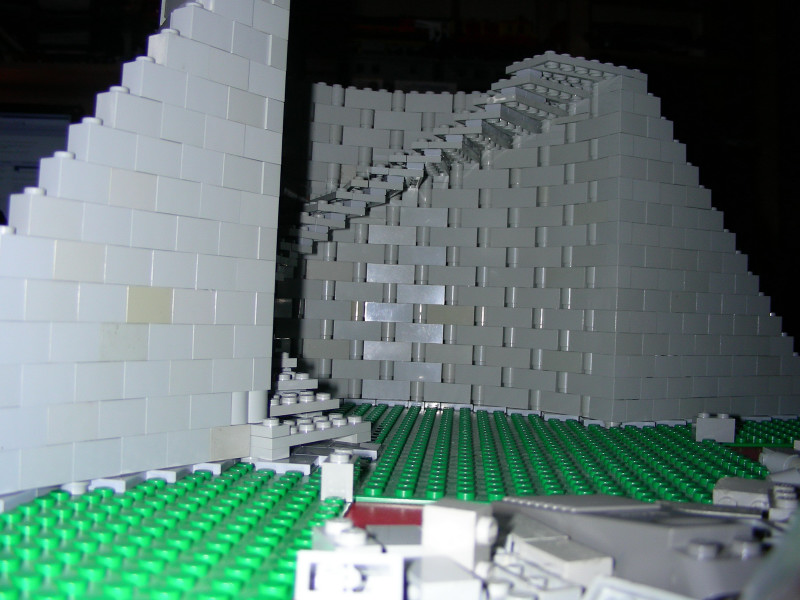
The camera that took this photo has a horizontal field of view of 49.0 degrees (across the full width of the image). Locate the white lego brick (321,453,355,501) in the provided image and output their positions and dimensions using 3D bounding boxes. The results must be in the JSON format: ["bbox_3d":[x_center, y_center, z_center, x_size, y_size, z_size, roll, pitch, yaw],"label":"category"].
[{"bbox_3d":[-0.015,0.044,0.225,0.008,0.011,0.016,2,-1,4],"label":"white lego brick"}]

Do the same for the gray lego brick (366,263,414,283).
[{"bbox_3d":[-0.004,-0.013,0.442,0.024,0.010,0.008,2,-1,2],"label":"gray lego brick"}]

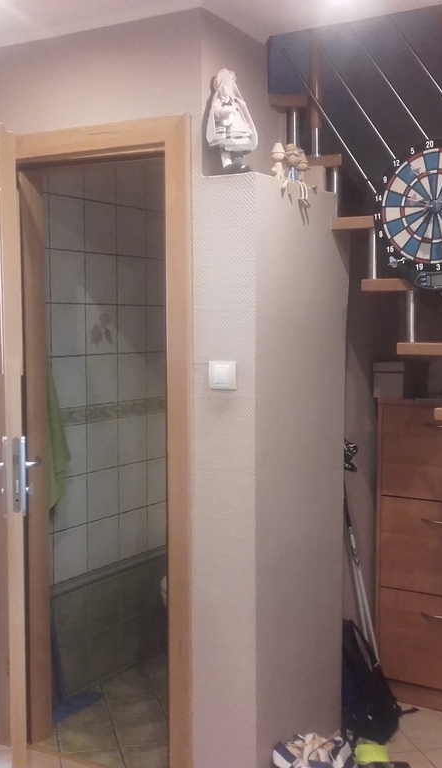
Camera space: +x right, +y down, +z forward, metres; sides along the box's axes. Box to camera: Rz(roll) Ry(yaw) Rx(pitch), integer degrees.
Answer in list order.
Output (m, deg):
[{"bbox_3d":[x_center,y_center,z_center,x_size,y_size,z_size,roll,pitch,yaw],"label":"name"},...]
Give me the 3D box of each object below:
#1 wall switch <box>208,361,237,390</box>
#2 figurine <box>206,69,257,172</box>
[{"bbox_3d":[0.007,-0.025,2.662,0.082,0.082,0.013,3,5,31],"label":"wall switch"},{"bbox_3d":[0.032,-0.759,2.674,0.125,0.315,0.100,-3,5,-35],"label":"figurine"}]

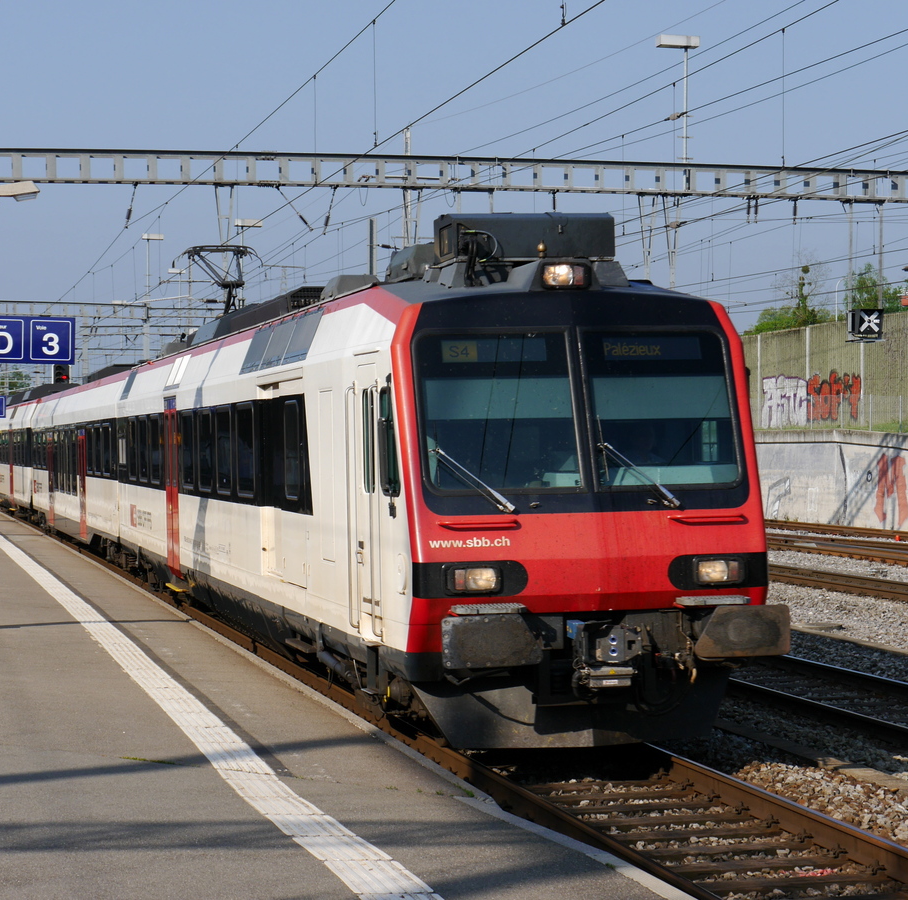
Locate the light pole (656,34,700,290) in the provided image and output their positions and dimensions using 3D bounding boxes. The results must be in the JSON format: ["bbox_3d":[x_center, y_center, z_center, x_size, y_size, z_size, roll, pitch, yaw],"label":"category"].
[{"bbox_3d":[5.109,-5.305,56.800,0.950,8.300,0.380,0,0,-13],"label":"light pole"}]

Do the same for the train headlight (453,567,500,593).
[{"bbox_3d":[0.158,0.911,17.550,0.330,0.180,0.130,-1,0,-12],"label":"train headlight"}]

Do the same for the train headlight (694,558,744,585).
[{"bbox_3d":[1.909,0.874,17.950,0.340,0.180,0.130,-1,0,-12],"label":"train headlight"}]

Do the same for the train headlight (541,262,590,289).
[{"bbox_3d":[0.824,-1.290,18.450,0.345,0.185,0.160,-1,0,-12],"label":"train headlight"}]

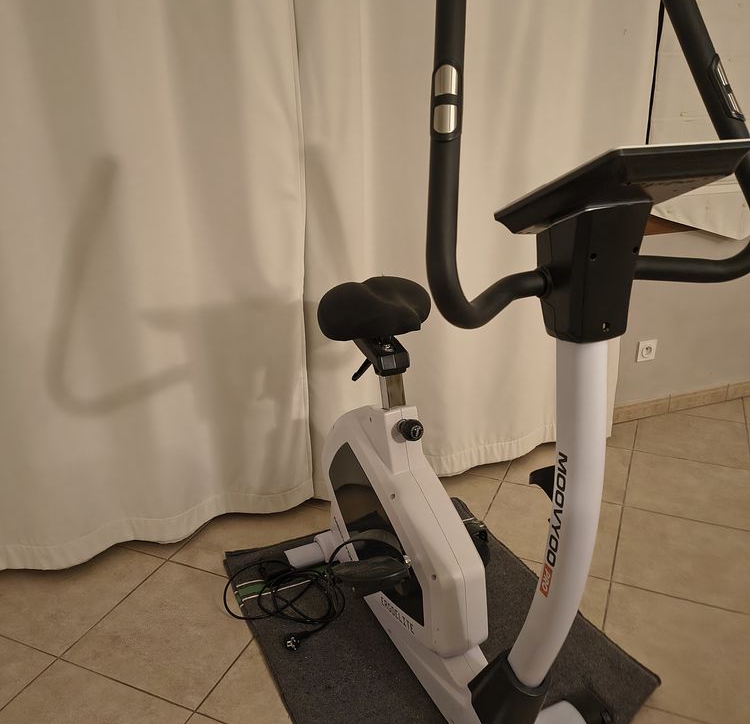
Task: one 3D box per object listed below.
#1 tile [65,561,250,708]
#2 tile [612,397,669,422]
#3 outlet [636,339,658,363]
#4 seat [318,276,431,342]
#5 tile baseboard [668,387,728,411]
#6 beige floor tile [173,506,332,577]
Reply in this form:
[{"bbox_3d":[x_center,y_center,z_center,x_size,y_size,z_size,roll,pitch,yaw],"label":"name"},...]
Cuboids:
[{"bbox_3d":[-0.514,0.696,1.820,0.410,0.010,0.410,9,24,22],"label":"tile"},{"bbox_3d":[1.107,0.203,2.894,0.317,0.078,0.010,-9,23,-19],"label":"tile"},{"bbox_3d":[1.088,-0.046,2.779,0.083,0.083,0.012,-9,23,-19],"label":"outlet"},{"bbox_3d":[0.027,-0.106,1.562,0.255,0.120,0.290,-11,24,-24],"label":"seat"},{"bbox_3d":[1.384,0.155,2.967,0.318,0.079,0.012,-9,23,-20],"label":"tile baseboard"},{"bbox_3d":[-0.352,0.555,2.170,0.410,0.010,0.410,9,24,22],"label":"beige floor tile"}]

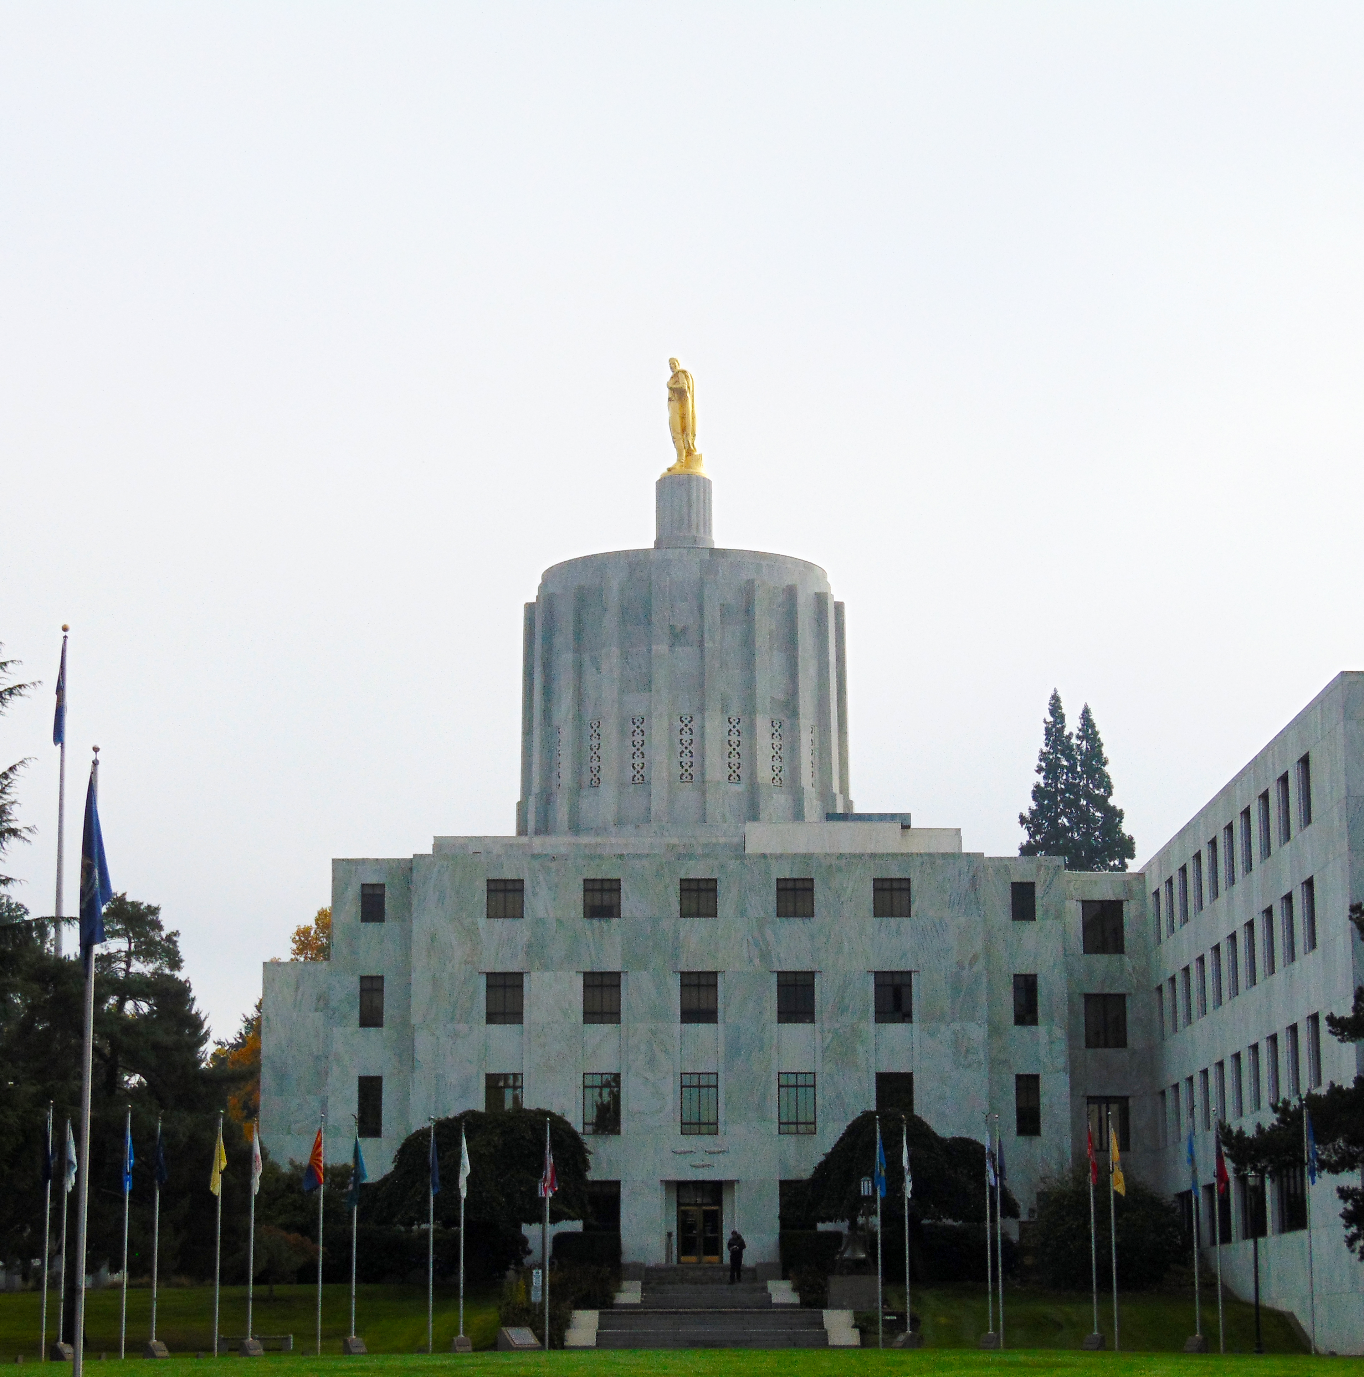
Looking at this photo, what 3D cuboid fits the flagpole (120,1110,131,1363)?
[{"bbox_3d":[-13.779,13.476,93.400,0.100,6.200,0.100,0,-10,0],"label":"flagpole"}]

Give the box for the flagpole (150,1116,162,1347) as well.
[{"bbox_3d":[-13.146,13.514,94.214,0.100,5.651,0.100,0,-10,0],"label":"flagpole"}]

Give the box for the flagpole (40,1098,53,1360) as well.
[{"bbox_3d":[-15.337,13.137,91.072,0.100,6.200,0.100,0,-10,0],"label":"flagpole"}]

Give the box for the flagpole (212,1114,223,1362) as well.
[{"bbox_3d":[-11.791,13.885,95.860,0.100,6.200,0.100,0,-10,0],"label":"flagpole"}]

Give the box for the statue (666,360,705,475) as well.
[{"bbox_3d":[0.170,-14.590,202.612,2.150,6.691,2.150,3,-11,-20],"label":"statue"}]

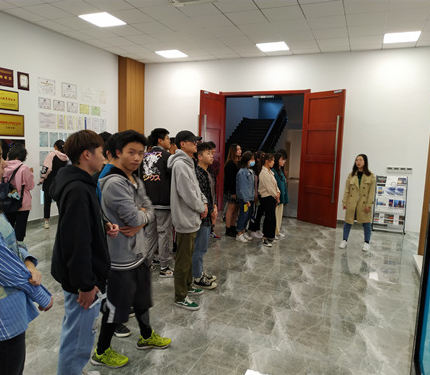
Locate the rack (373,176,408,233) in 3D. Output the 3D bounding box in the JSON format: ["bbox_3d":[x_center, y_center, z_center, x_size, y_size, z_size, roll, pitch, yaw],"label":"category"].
[{"bbox_3d":[3.628,0.352,7.139,0.610,1.170,0.340,5,7,23],"label":"rack"}]

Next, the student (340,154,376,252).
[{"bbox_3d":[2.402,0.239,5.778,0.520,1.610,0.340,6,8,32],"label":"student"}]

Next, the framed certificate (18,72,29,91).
[{"bbox_3d":[-3.485,-1.927,6.324,0.025,0.303,0.231,5,8,23],"label":"framed certificate"}]

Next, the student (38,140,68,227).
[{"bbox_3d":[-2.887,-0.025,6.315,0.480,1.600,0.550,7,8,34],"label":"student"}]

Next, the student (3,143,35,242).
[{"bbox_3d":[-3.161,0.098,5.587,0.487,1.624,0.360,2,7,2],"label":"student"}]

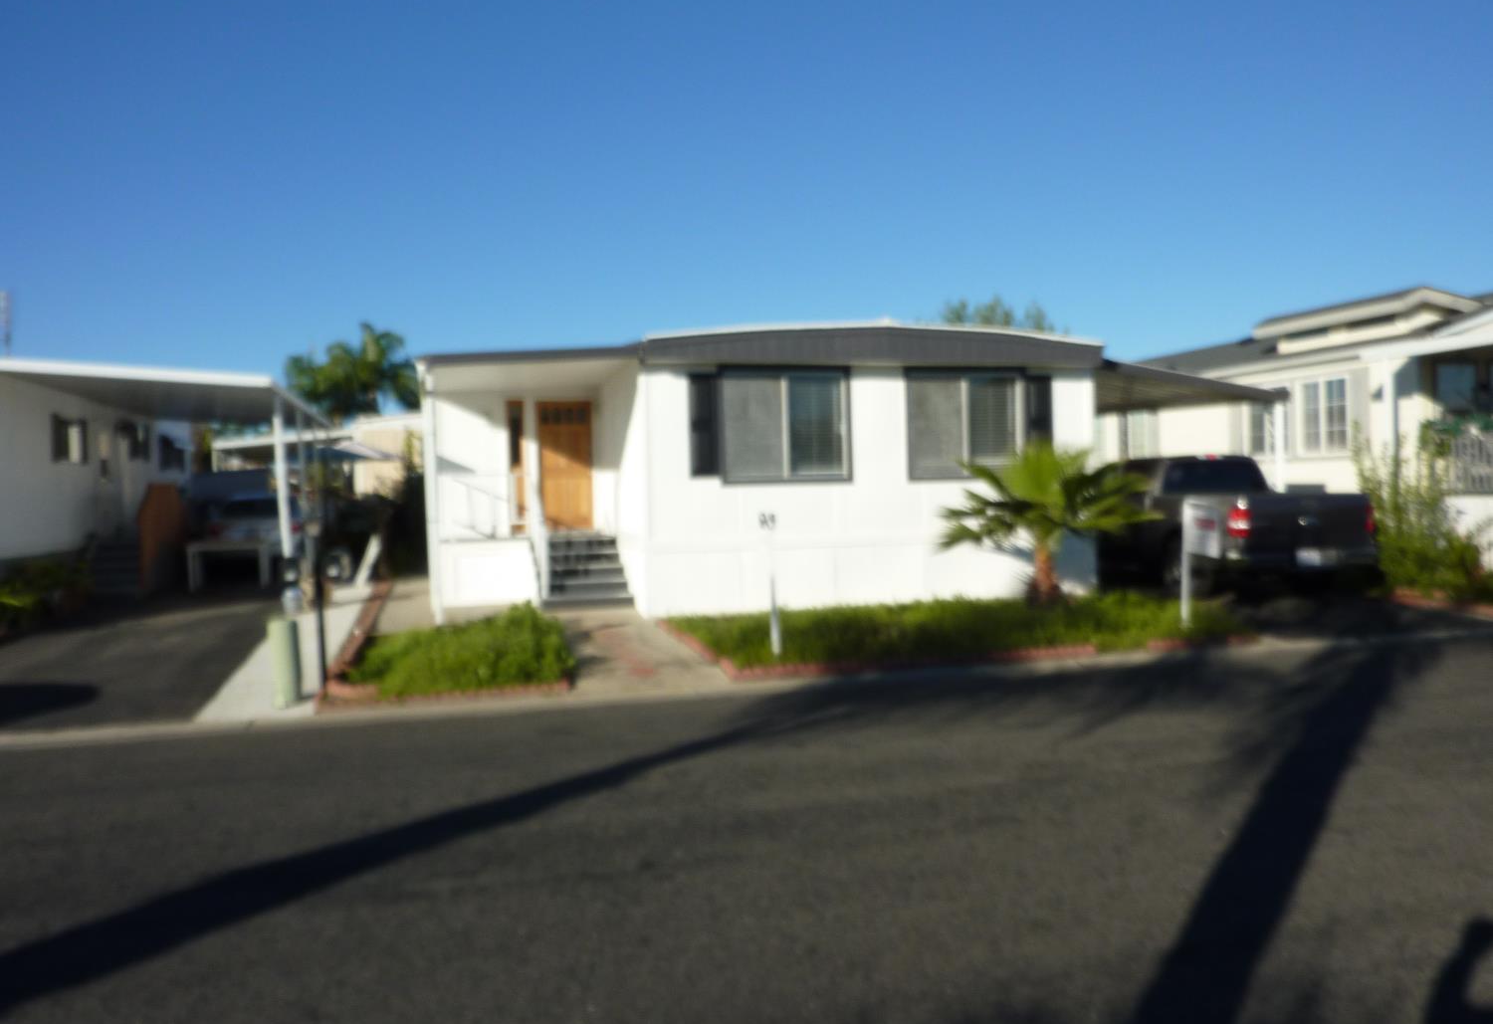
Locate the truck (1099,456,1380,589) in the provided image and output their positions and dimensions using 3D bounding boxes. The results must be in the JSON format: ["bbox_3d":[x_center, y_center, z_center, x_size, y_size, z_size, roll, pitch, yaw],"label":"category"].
[{"bbox_3d":[6.603,0.135,16.143,2.020,1.880,5.700,-2,2,-6],"label":"truck"}]

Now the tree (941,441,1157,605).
[{"bbox_3d":[3.664,0.109,13.157,2.400,1.967,2.250,-2,2,-14],"label":"tree"}]

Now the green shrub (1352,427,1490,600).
[{"bbox_3d":[8.504,0.009,13.572,1.500,2.118,1.450,-2,2,-14],"label":"green shrub"}]

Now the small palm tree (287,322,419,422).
[{"bbox_3d":[-9.967,-1.974,28.100,3.700,5.901,3.600,-2,2,-14],"label":"small palm tree"}]

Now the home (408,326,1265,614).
[{"bbox_3d":[0.410,-0.751,19.039,11.316,3.550,11.500,-2,2,-14],"label":"home"}]

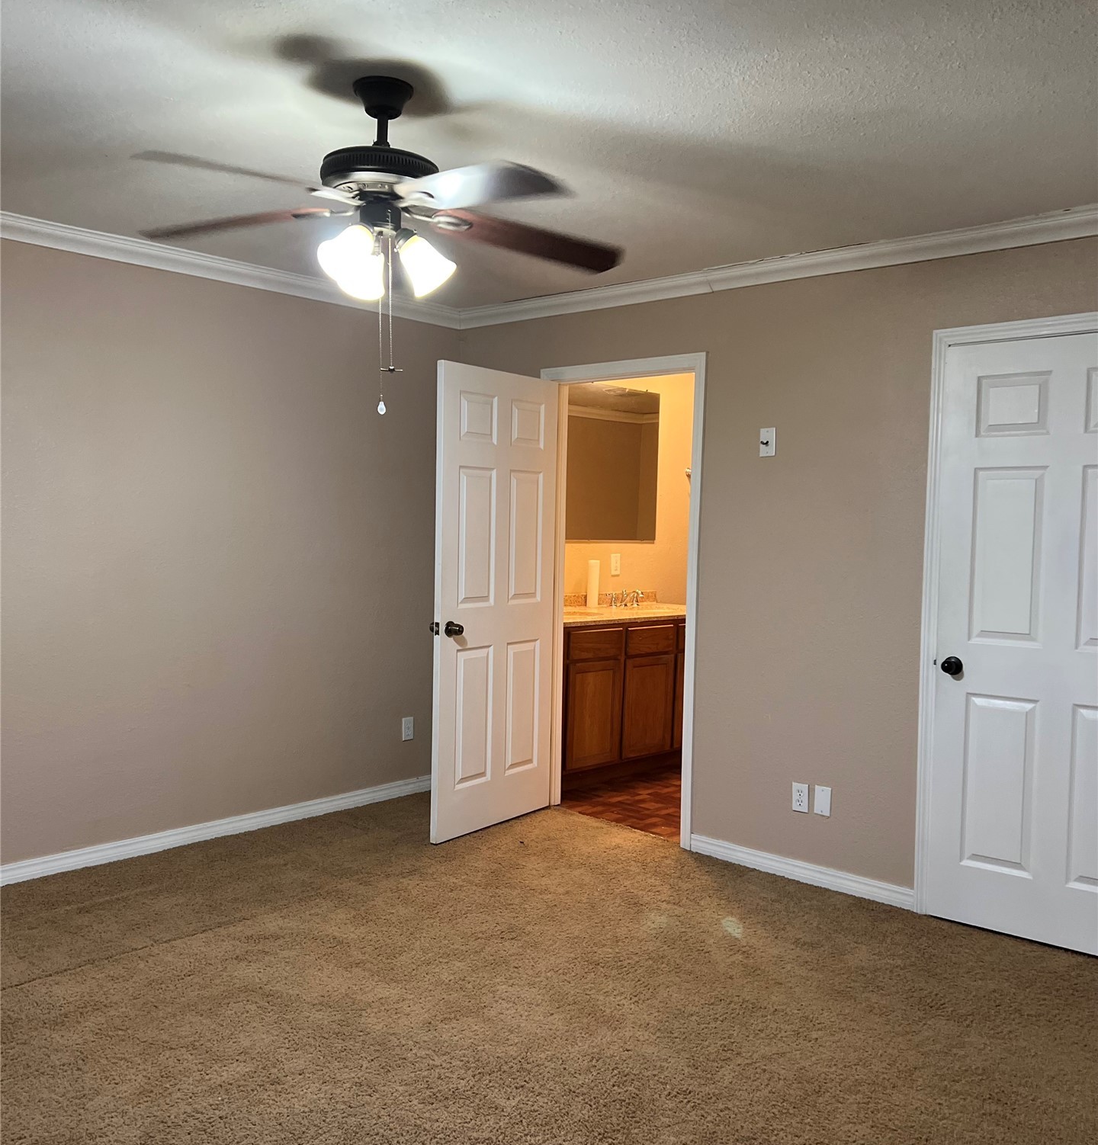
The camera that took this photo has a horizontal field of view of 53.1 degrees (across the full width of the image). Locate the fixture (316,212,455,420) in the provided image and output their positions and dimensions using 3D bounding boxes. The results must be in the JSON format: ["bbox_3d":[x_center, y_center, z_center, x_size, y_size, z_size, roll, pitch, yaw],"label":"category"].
[{"bbox_3d":[-0.411,-0.626,2.667,0.320,0.480,0.320,4,3,42],"label":"fixture"}]

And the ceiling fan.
[{"bbox_3d":[-0.404,-0.921,2.654,1.280,0.500,1.280,4,3,42],"label":"ceiling fan"}]

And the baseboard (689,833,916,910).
[{"bbox_3d":[0.969,1.174,4.340,0.980,0.078,0.017,4,3,42],"label":"baseboard"}]

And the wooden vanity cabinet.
[{"bbox_3d":[0.345,0.685,6.282,0.580,0.870,1.700,4,3,42],"label":"wooden vanity cabinet"}]

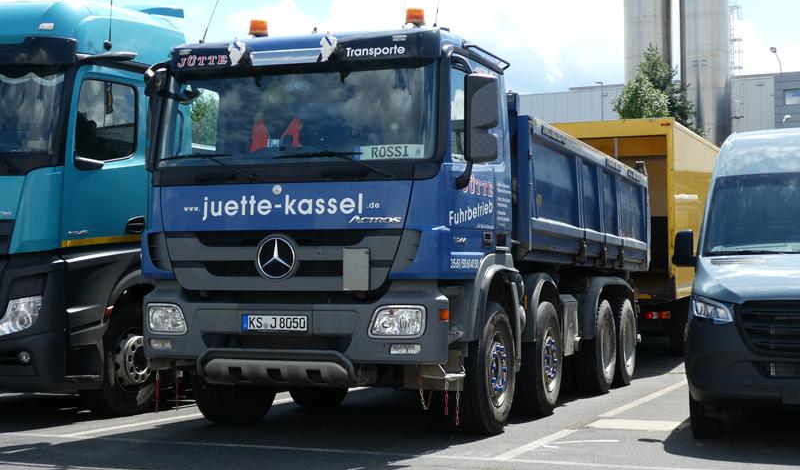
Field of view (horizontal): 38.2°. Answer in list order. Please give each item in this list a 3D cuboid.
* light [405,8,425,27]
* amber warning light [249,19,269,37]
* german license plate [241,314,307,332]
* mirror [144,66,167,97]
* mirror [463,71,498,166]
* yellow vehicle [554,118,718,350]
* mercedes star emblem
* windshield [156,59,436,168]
[{"bbox_3d":[0.118,-1.681,8.946,0.143,0.155,0.143,0,-3,0],"label":"light"},{"bbox_3d":[-1.156,-1.682,9.458,0.143,0.155,0.143,0,-3,0],"label":"amber warning light"},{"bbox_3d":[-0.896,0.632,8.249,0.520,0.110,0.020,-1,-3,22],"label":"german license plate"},{"bbox_3d":[-1.941,-1.216,9.212,0.200,0.240,0.140,-1,-3,22],"label":"mirror"},{"bbox_3d":[0.586,-0.830,8.263,0.230,0.610,0.150,-1,-3,22],"label":"mirror"},{"bbox_3d":[4.854,0.237,22.504,2.520,3.740,8.500,-1,-3,23],"label":"yellow vehicle"},{"bbox_3d":[-0.895,0.166,8.271,0.300,0.300,0.050,-1,-3,22],"label":"mercedes star emblem"},{"bbox_3d":[-0.832,-0.886,8.512,2.250,0.790,0.230,-1,-12,22],"label":"windshield"}]

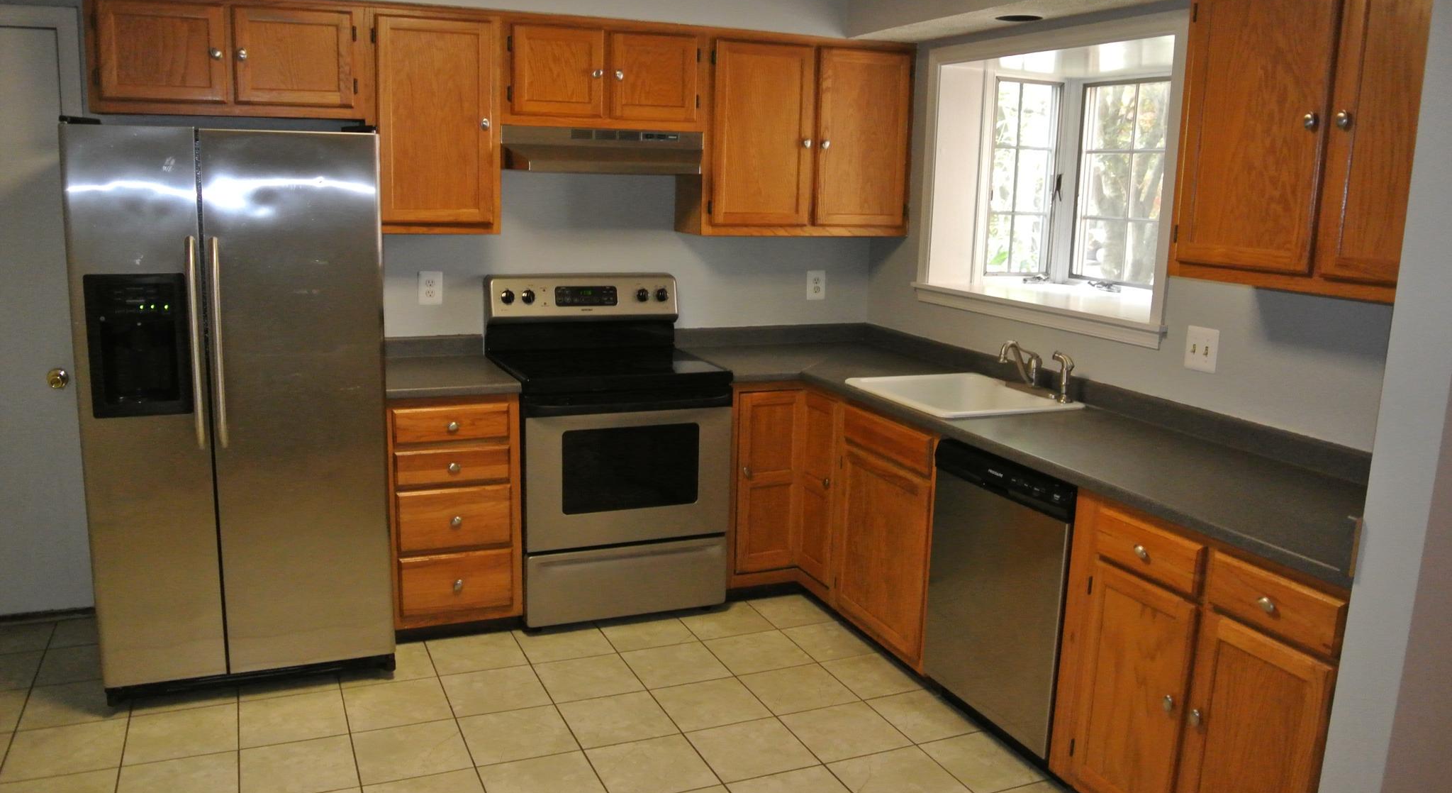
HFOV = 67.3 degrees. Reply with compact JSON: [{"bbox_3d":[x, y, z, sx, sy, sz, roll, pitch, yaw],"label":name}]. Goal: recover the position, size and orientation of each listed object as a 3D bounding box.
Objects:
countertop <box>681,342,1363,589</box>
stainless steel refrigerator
[{"bbox_3d":[0.766,0.080,3.374,0.881,0.046,2.947,-3,11,-23],"label":"countertop"},{"bbox_3d":[-1.558,0.011,3.499,0.857,1.735,0.799,-3,11,-23],"label":"stainless steel refrigerator"}]

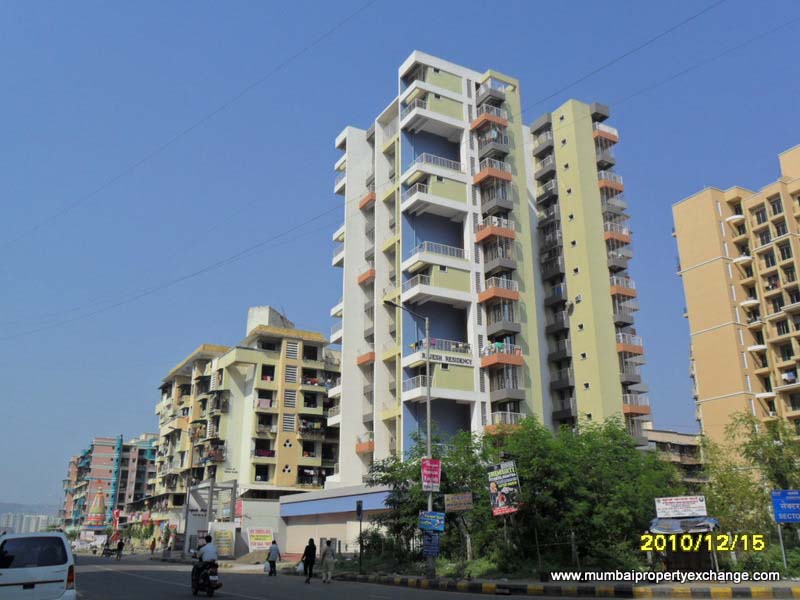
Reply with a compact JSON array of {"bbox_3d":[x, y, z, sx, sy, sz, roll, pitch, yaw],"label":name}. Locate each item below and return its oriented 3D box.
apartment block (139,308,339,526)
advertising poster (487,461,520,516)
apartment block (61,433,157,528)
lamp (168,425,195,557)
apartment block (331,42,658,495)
[{"bbox_3d":[-21.765,19.551,102.766,15.500,29.000,39.000,9,-20,-27],"label":"apartment block"},{"bbox_3d":[3.587,6.532,25.583,1.075,1.670,0.050,-21,-27,32],"label":"advertising poster"},{"bbox_3d":[-80.677,53.373,204.707,17.000,28.000,48.000,9,-20,-27],"label":"apartment block"},{"bbox_3d":[-17.941,15.315,59.592,2.200,10.400,0.300,9,-20,-27],"label":"lamp"},{"bbox_3d":[8.235,1.802,76.352,24.600,46.100,18.500,9,-20,-27],"label":"apartment block"}]

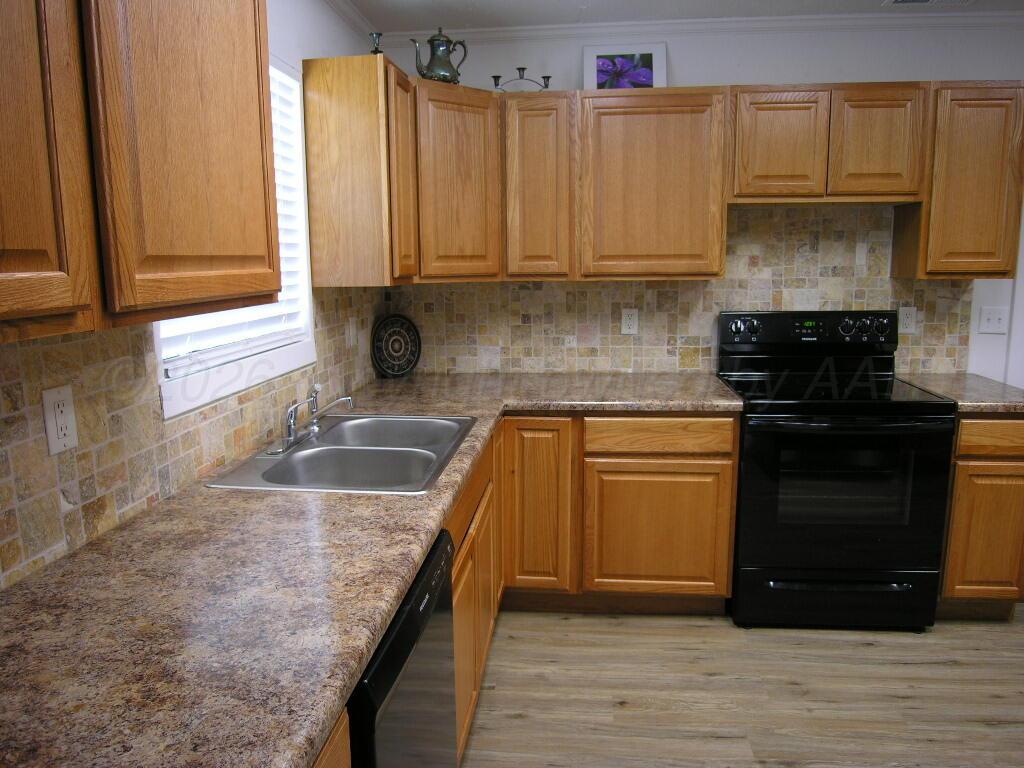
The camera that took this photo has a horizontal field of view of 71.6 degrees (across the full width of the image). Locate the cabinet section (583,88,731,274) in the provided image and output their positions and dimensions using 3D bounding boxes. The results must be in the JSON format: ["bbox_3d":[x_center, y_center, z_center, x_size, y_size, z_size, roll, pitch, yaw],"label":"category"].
[{"bbox_3d":[0.591,-0.834,3.058,0.618,0.766,0.310,0,9,5],"label":"cabinet section"}]

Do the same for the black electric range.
[{"bbox_3d":[1.273,0.325,2.932,0.756,1.203,0.675,0,9,5],"label":"black electric range"}]

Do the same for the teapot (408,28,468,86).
[{"bbox_3d":[-0.282,-1.279,2.767,0.222,0.224,0.135,-4,9,-18],"label":"teapot"}]

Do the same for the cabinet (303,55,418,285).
[{"bbox_3d":[-0.544,-0.745,2.580,0.310,0.766,0.290,0,9,5],"label":"cabinet"}]

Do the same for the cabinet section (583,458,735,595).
[{"bbox_3d":[0.599,0.520,3.095,0.590,0.565,0.600,0,9,5],"label":"cabinet section"}]

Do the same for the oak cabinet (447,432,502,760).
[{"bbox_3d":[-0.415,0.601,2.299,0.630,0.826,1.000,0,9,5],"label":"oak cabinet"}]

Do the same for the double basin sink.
[{"bbox_3d":[-0.422,0.268,2.050,0.545,0.185,0.826,0,9,5],"label":"double basin sink"}]

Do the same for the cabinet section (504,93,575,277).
[{"bbox_3d":[0.123,-0.835,3.102,0.311,0.766,0.310,0,9,5],"label":"cabinet section"}]

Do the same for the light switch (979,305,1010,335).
[{"bbox_3d":[2.140,-0.282,3.152,0.125,0.120,0.012,0,9,5],"label":"light switch"}]

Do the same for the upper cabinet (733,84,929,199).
[{"bbox_3d":[1.277,-0.982,2.970,0.763,0.460,0.310,0,9,5],"label":"upper cabinet"}]

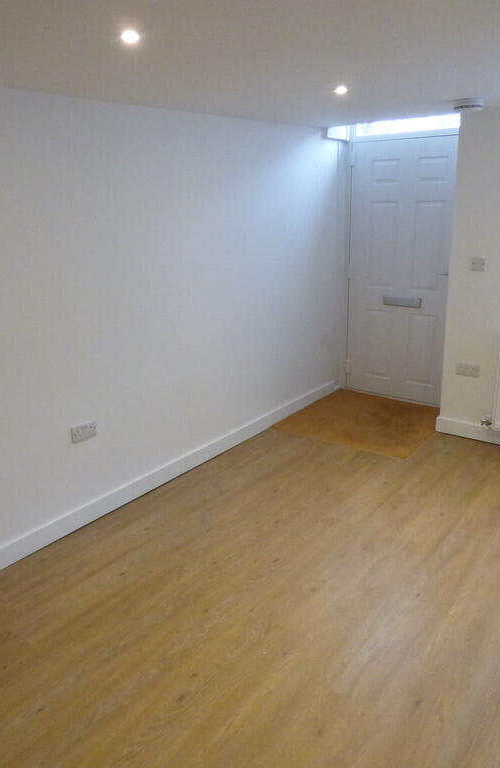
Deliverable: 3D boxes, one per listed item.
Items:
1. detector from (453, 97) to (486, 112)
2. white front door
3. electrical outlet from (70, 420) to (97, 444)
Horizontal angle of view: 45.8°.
[{"bbox_3d":[1.156,-1.472,3.133,0.148,0.050,0.148,12,22,36],"label":"detector"},{"bbox_3d":[1.155,-0.845,4.536,0.957,2.007,0.100,12,22,36],"label":"white front door"},{"bbox_3d":[-0.817,0.241,2.931,0.012,0.087,0.147,12,22,36],"label":"electrical outlet"}]

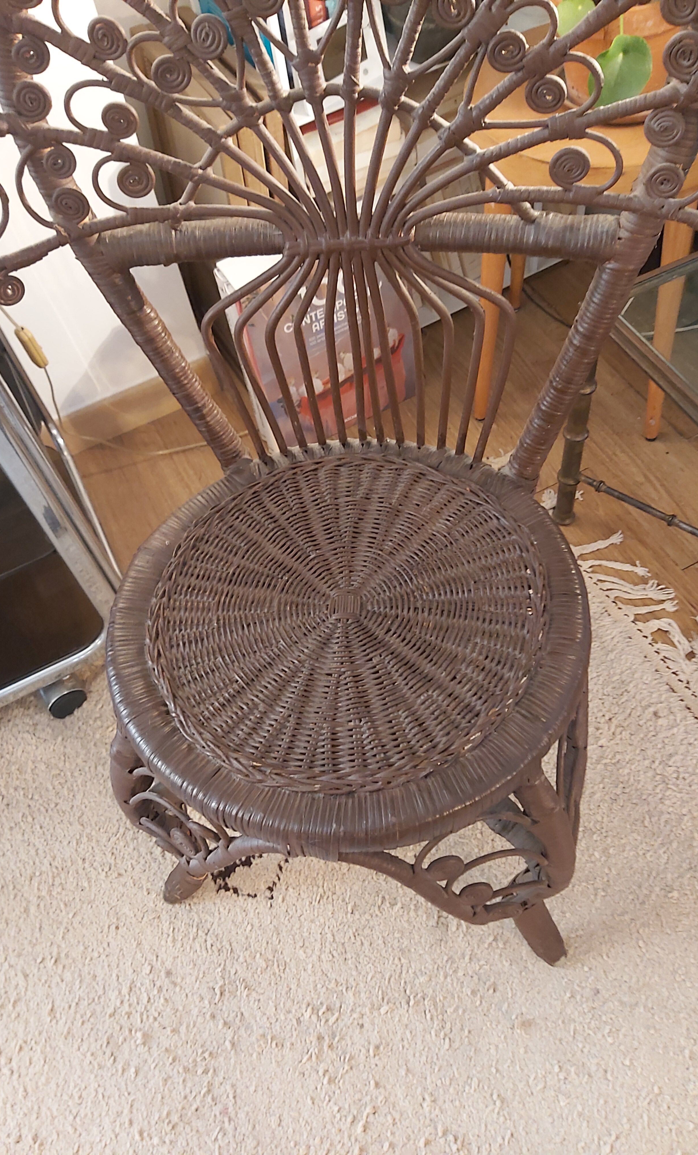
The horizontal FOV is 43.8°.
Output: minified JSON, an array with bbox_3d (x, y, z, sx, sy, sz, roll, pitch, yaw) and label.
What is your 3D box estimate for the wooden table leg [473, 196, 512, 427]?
[{"bbox_3d":[0.193,-0.361,1.198,0.035,0.385,0.035,6,54,8],"label":"wooden table leg"}]

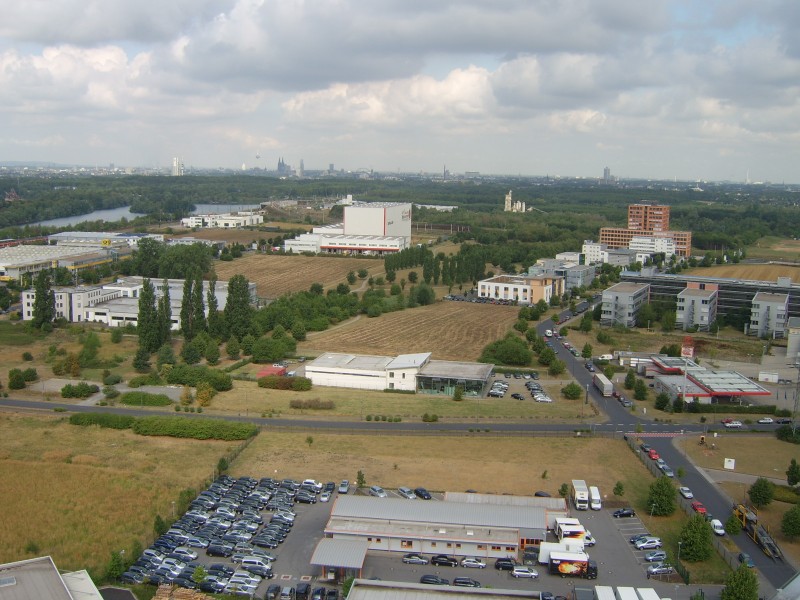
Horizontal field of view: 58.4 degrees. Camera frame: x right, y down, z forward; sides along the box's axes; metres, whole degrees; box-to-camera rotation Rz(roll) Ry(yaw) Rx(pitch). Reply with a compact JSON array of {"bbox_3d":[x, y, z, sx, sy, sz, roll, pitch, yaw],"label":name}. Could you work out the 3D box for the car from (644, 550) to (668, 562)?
[{"bbox_3d":[43.342,43.473,121.427,3.700,1.500,1.650,0,10,-7],"label":"car"}]

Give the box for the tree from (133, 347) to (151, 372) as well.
[{"bbox_3d":[-82.844,19.265,230.262,5.400,8.300,5.400,1,10,0],"label":"tree"}]

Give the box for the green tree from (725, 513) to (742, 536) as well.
[{"bbox_3d":[63.225,42.927,135.917,3.130,5.220,3.130,1,10,0],"label":"green tree"}]

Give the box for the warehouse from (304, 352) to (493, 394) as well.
[{"bbox_3d":[0.407,22.405,223.894,56.000,8.000,18.500,3,10,9],"label":"warehouse"}]

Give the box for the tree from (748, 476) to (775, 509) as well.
[{"bbox_3d":[75.118,40.211,149.099,4.770,6.831,4.770,1,10,0],"label":"tree"}]

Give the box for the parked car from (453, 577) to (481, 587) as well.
[{"bbox_3d":[10.852,45.475,116.241,4.400,1.500,1.800,2,10,6],"label":"parked car"}]

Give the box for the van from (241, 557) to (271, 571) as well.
[{"bbox_3d":[-23.016,42.592,115.494,4.850,1.950,1.900,3,10,6],"label":"van"}]

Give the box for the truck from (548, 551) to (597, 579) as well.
[{"bbox_3d":[29.757,45.641,123.411,8.200,3.400,2.500,2,10,4],"label":"truck"}]

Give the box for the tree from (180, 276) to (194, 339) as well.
[{"bbox_3d":[-78.678,2.916,264.132,5.200,24.300,5.200,1,10,0],"label":"tree"}]

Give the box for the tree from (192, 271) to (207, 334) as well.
[{"bbox_3d":[-78.914,1.513,282.317,5.320,28.070,5.320,1,10,0],"label":"tree"}]

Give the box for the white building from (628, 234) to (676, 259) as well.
[{"bbox_3d":[198.710,-39.190,560.733,34.000,17.500,16.000,4,11,17],"label":"white building"}]

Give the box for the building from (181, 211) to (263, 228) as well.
[{"bbox_3d":[-193.026,-86.945,782.195,68.000,11.000,70.000,2,10,3],"label":"building"}]

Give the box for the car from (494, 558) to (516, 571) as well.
[{"bbox_3d":[18.903,46.063,124.790,4.450,1.620,1.820,2,10,5],"label":"car"}]

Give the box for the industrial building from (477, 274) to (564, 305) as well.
[{"bbox_3d":[66.244,-7.509,396.520,37.719,12.000,31.344,6,12,27],"label":"industrial building"}]

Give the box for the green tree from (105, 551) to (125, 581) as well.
[{"bbox_3d":[-46.716,43.816,117.533,3.040,5.550,3.040,1,10,0],"label":"green tree"}]

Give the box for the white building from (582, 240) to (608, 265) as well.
[{"bbox_3d":[145.599,-34.732,535.329,16.000,15.500,16.000,5,11,18],"label":"white building"}]

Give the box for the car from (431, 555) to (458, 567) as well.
[{"bbox_3d":[7.850,45.602,125.429,4.550,1.450,1.780,2,10,6],"label":"car"}]

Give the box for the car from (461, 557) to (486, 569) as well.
[{"bbox_3d":[12.908,45.759,125.100,4.400,1.470,1.780,2,10,5],"label":"car"}]

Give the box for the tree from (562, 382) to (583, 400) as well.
[{"bbox_3d":[51.118,27.009,212.229,5.900,5.300,5.900,1,10,0],"label":"tree"}]

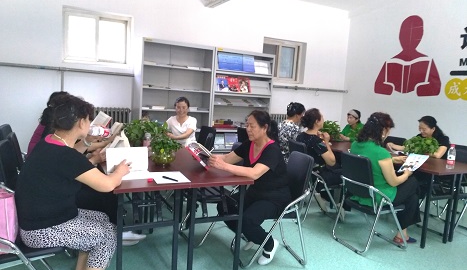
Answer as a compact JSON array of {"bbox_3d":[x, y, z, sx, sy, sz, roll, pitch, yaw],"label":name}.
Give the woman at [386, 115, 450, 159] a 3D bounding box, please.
[{"bbox_3d":[2.401,0.371,4.568,0.794,1.241,0.596,-1,7,-34],"label":"woman"}]

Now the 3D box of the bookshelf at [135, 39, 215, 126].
[{"bbox_3d":[-0.841,-0.229,4.947,1.033,2.056,0.340,-1,6,-33],"label":"bookshelf"}]

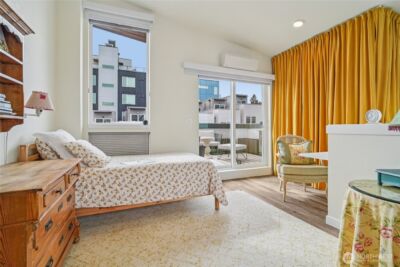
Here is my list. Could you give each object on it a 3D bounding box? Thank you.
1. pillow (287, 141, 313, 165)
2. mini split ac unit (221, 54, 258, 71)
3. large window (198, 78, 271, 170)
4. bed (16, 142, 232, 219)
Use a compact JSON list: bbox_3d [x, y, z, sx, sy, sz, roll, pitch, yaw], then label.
[{"bbox_3d":[1.593,0.314,2.790,0.375,0.355,0.140,0,-13,12],"label":"pillow"},{"bbox_3d":[0.844,-1.468,3.851,0.801,0.274,0.210,0,0,-21],"label":"mini split ac unit"},{"bbox_3d":[0.837,-0.194,3.999,1.845,2.031,0.110,0,0,-21],"label":"large window"},{"bbox_3d":[-0.835,0.562,2.428,2.061,0.890,1.030,0,0,-22],"label":"bed"}]

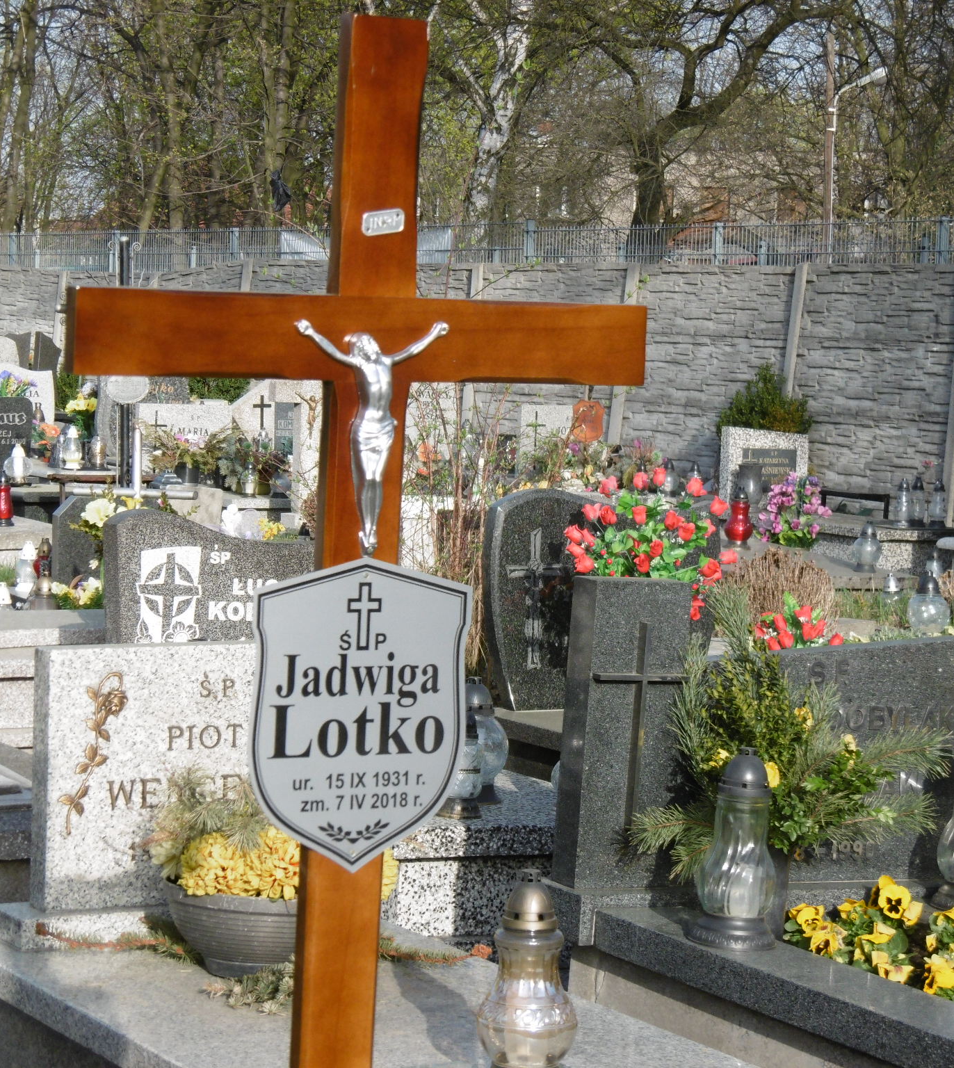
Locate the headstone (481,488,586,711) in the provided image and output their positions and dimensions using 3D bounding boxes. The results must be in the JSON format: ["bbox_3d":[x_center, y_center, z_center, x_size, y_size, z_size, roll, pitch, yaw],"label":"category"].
[{"bbox_3d":[0.320,0.165,9.964,0.725,0.595,0.100,-1,6,-29],"label":"headstone"}]

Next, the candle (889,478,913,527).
[{"bbox_3d":[2.502,-0.185,21.800,0.124,0.285,0.124,1,3,0],"label":"candle"}]

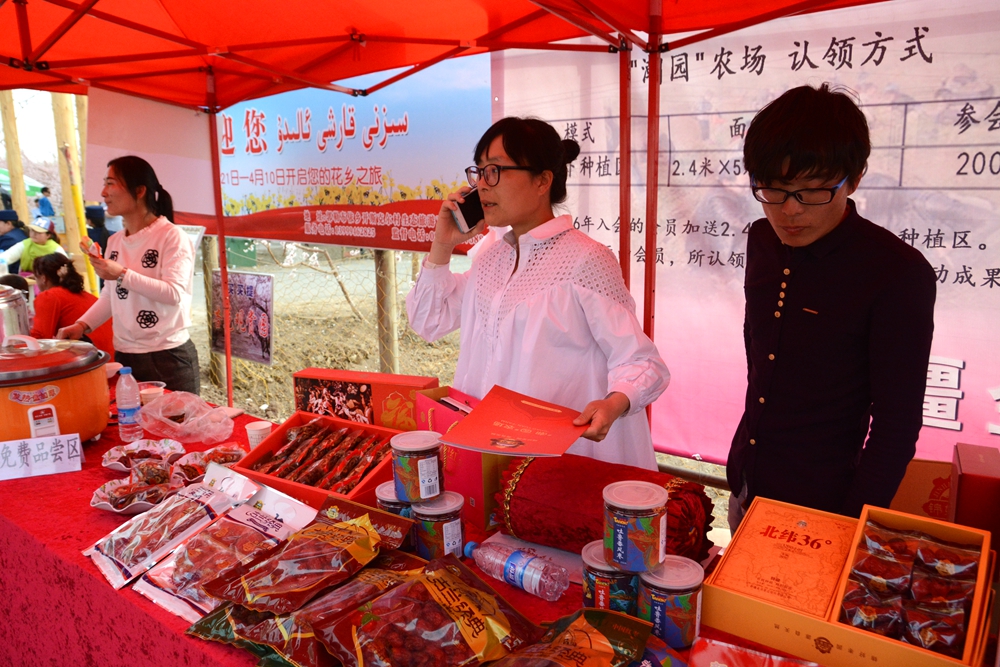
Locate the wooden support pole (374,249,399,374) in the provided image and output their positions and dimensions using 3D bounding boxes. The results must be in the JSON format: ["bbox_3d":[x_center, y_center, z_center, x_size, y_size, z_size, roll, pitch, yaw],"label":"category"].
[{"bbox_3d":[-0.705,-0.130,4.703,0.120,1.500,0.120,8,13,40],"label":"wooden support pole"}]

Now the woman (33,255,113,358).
[{"bbox_3d":[-2.248,0.168,3.992,0.680,1.200,0.480,-2,10,-5],"label":"woman"}]

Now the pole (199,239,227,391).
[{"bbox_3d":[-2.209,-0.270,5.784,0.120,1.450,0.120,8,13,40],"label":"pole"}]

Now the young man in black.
[{"bbox_3d":[0.722,0.301,1.667,0.310,1.670,0.470,-8,12,-34],"label":"young man in black"}]

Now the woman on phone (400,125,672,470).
[{"bbox_3d":[0.099,0.314,1.811,0.430,1.610,0.550,-10,14,-44],"label":"woman on phone"}]

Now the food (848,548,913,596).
[{"bbox_3d":[0.645,0.407,1.272,0.090,0.035,0.100,6,12,32],"label":"food"}]

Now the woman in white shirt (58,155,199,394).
[{"bbox_3d":[-1.407,0.124,2.971,0.480,1.620,0.420,5,11,28],"label":"woman in white shirt"}]

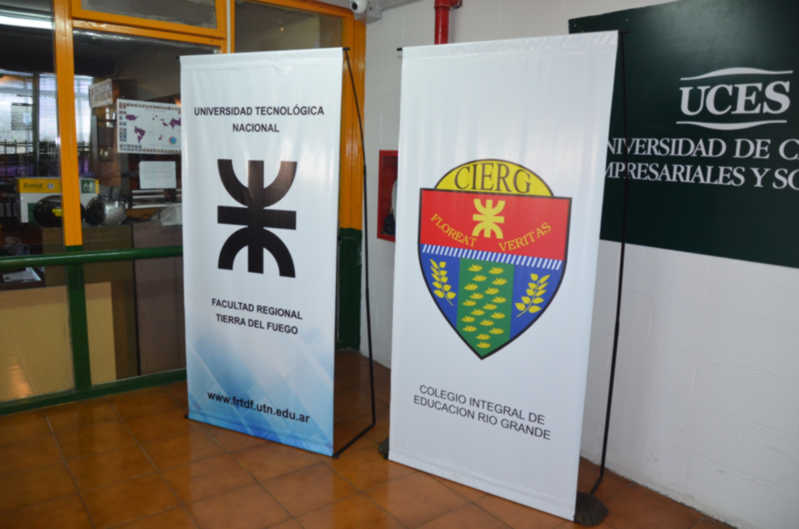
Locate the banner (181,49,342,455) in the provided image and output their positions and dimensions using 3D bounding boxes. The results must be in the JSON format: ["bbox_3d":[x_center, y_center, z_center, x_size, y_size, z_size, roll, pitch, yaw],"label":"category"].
[{"bbox_3d":[-0.698,-0.048,2.933,0.910,1.900,0.030,6,10,23],"label":"banner"}]

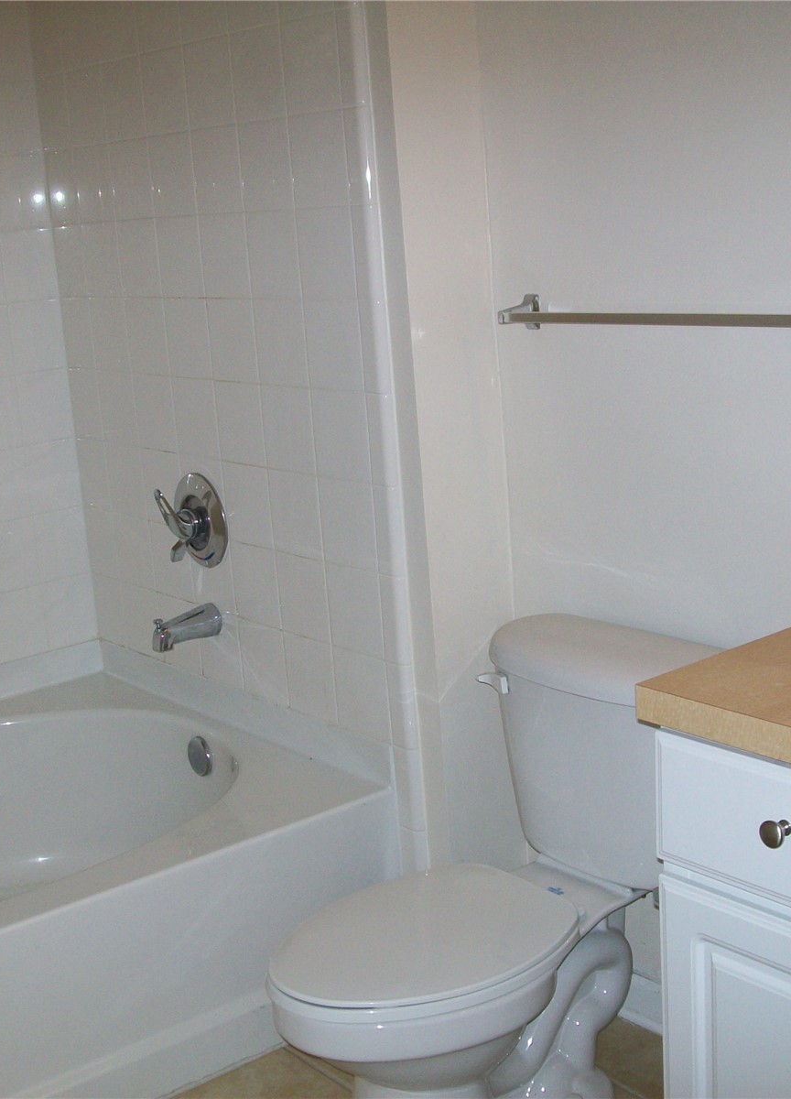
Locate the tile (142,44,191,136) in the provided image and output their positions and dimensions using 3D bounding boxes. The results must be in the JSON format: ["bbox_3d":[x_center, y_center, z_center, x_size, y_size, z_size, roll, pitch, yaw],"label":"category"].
[{"bbox_3d":[-0.419,-0.836,2.785,0.010,0.152,0.152,-15,17,-37],"label":"tile"}]

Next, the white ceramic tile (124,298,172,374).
[{"bbox_3d":[-0.493,-0.426,3.057,0.010,0.152,0.152,-15,17,-38],"label":"white ceramic tile"}]

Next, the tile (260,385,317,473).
[{"bbox_3d":[-0.188,-0.214,2.710,0.009,0.151,0.151,-15,17,-37],"label":"tile"}]

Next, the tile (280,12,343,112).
[{"bbox_3d":[-0.131,-0.775,2.429,0.010,0.152,0.152,-15,17,-37],"label":"tile"}]

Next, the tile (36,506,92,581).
[{"bbox_3d":[-0.737,-0.013,3.388,0.123,0.151,0.010,-14,17,-38],"label":"tile"}]

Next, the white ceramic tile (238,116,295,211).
[{"bbox_3d":[-0.221,-0.665,2.638,0.010,0.152,0.152,-15,17,-38],"label":"white ceramic tile"}]

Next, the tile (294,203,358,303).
[{"bbox_3d":[-0.112,-0.489,2.516,0.009,0.152,0.152,-15,17,-37],"label":"tile"}]

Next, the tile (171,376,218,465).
[{"bbox_3d":[-0.393,-0.253,2.980,0.010,0.151,0.152,-14,17,-38],"label":"tile"}]

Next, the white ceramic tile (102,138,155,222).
[{"bbox_3d":[-0.525,-0.721,2.993,0.010,0.151,0.152,-14,17,-38],"label":"white ceramic tile"}]

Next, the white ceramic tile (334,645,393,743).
[{"bbox_3d":[-0.056,0.256,2.695,0.010,0.152,0.152,-15,17,-37],"label":"white ceramic tile"}]

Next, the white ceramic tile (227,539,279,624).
[{"bbox_3d":[-0.262,0.065,2.889,0.009,0.152,0.152,-15,17,-37],"label":"white ceramic tile"}]

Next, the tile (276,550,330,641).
[{"bbox_3d":[-0.172,0.084,2.811,0.010,0.151,0.152,-14,17,-38],"label":"tile"}]

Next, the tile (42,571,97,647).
[{"bbox_3d":[-0.731,0.133,3.418,0.123,0.151,0.010,-14,17,-38],"label":"tile"}]

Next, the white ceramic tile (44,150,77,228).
[{"bbox_3d":[-0.698,-0.759,3.212,0.010,0.152,0.129,-15,17,-38],"label":"white ceramic tile"}]

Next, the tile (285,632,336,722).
[{"bbox_3d":[-0.153,0.234,2.792,0.010,0.152,0.152,-15,17,-37],"label":"tile"}]

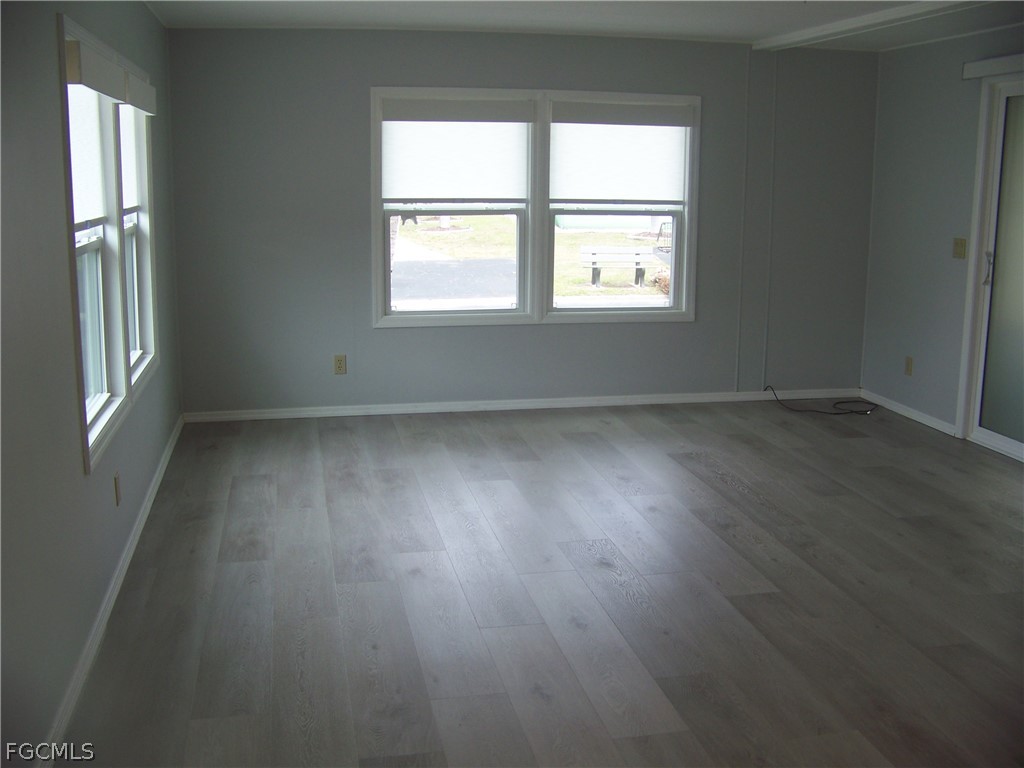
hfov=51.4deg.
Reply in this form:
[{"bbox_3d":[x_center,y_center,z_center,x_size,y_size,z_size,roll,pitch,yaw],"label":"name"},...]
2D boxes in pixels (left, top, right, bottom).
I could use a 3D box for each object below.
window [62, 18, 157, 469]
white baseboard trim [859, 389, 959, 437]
[{"bbox_3d":[-1.563,-0.596,4.180,0.100,1.419,2.009,-2,12,-12],"label":"window"},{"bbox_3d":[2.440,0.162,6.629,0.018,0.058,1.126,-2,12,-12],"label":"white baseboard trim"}]

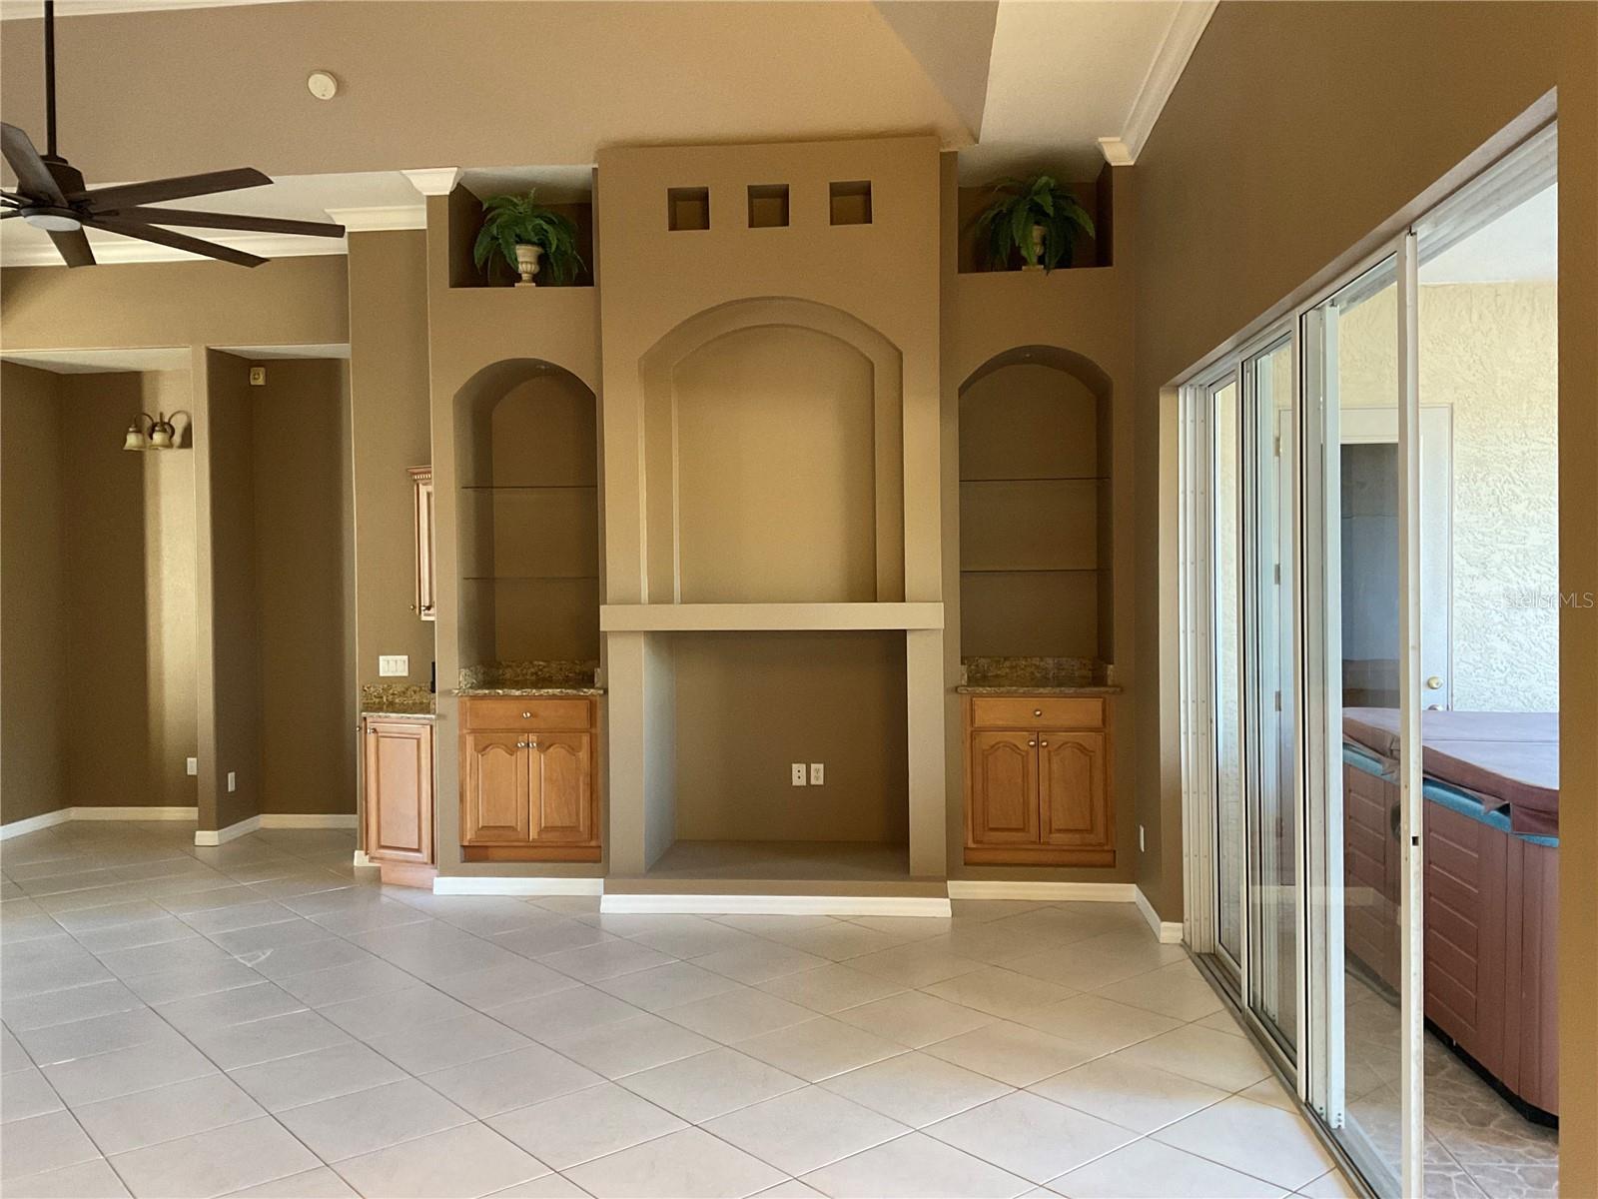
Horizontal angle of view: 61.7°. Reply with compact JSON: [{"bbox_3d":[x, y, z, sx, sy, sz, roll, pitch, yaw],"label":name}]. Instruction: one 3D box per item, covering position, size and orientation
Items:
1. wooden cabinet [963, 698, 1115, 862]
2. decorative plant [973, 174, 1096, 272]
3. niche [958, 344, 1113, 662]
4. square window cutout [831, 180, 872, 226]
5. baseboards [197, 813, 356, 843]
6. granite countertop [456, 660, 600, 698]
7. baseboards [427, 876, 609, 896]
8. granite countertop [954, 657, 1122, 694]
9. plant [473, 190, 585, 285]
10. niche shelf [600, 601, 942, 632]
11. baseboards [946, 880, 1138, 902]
[{"bbox_3d":[1.211,0.896,6.925,0.753,0.852,0.580,0,1,4],"label":"wooden cabinet"},{"bbox_3d":[1.182,-1.877,6.744,0.605,0.504,0.435,0,1,4],"label":"decorative plant"},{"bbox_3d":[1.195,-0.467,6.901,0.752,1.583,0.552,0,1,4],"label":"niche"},{"bbox_3d":[0.260,-1.897,6.516,0.198,0.206,0.215,-1,1,5],"label":"square window cutout"},{"bbox_3d":[-3.298,1.460,8.487,0.768,0.090,0.601,-1,1,5],"label":"baseboards"},{"bbox_3d":[-1.355,0.420,7.123,0.795,0.139,0.630,-1,1,5],"label":"granite countertop"},{"bbox_3d":[-1.408,1.468,6.853,0.948,0.088,0.018,-1,1,5],"label":"baseboards"},{"bbox_3d":[1.205,0.394,6.901,0.816,0.146,0.628,0,1,4],"label":"granite countertop"},{"bbox_3d":[-1.388,-1.841,6.926,0.558,0.478,0.419,0,1,4],"label":"plant"},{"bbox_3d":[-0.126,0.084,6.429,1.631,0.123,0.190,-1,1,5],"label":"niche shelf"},{"bbox_3d":[1.200,1.440,6.615,0.907,0.088,0.018,-1,1,5],"label":"baseboards"}]

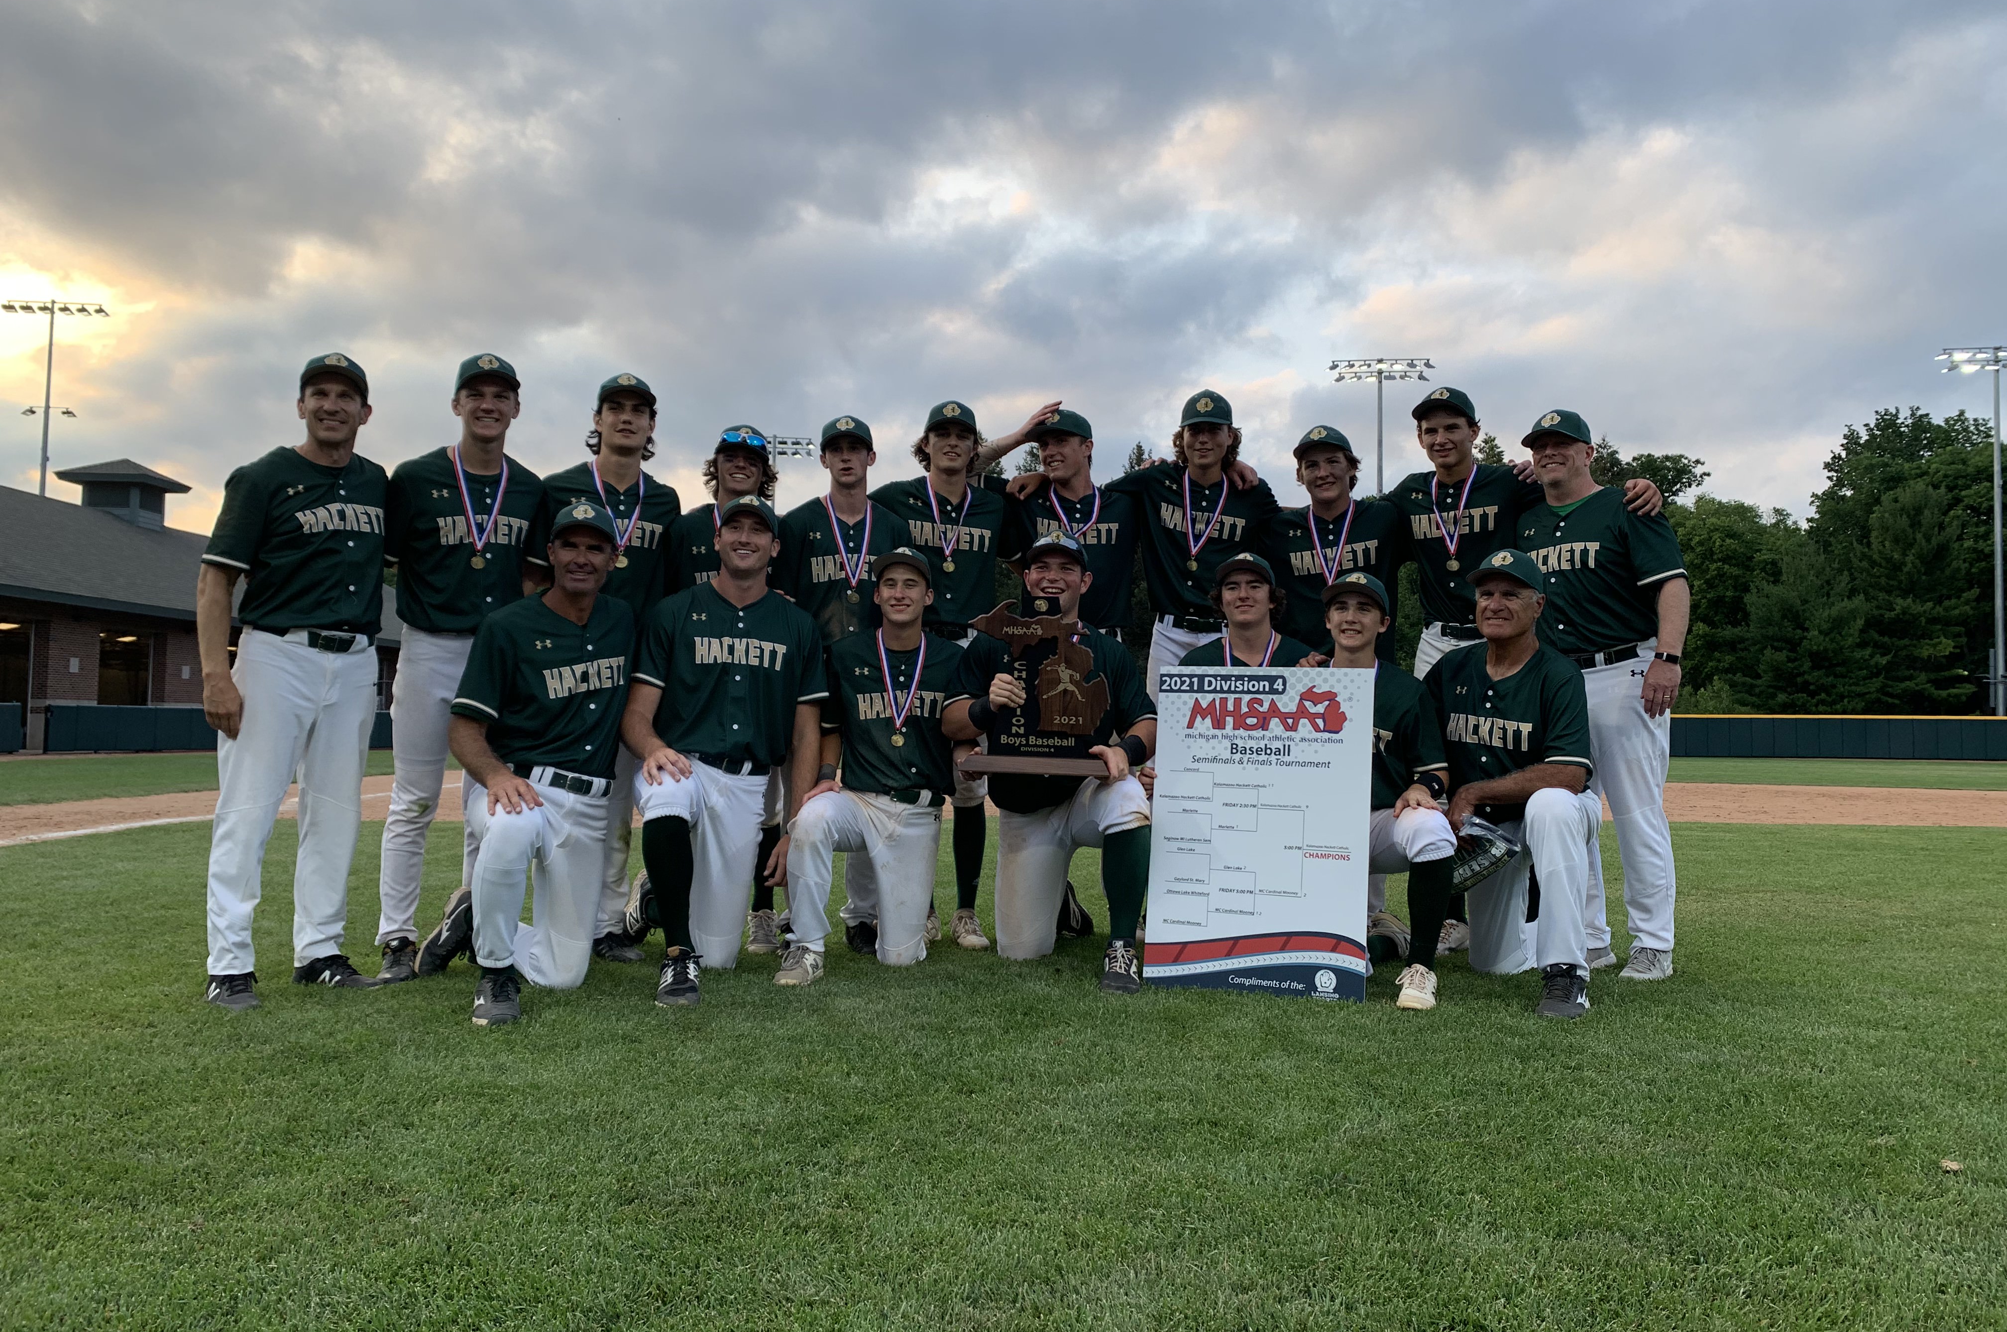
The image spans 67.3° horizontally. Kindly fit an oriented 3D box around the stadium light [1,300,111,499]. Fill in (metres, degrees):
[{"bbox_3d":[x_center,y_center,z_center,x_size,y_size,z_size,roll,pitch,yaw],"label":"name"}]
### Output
[{"bbox_3d":[-50.380,-7.806,79.000,5.100,22.000,1.000,2,-3,-9],"label":"stadium light"}]

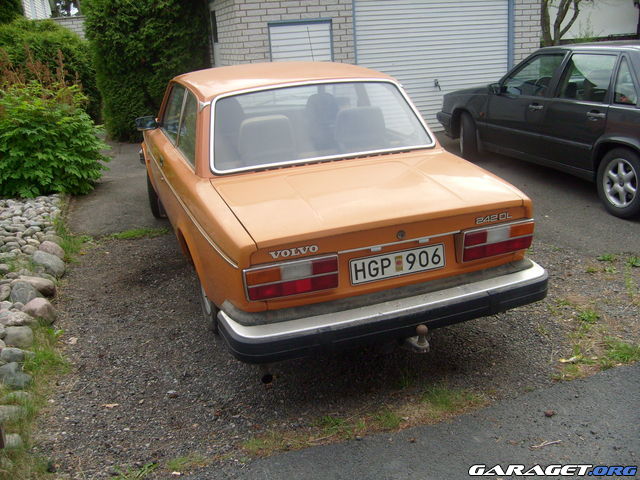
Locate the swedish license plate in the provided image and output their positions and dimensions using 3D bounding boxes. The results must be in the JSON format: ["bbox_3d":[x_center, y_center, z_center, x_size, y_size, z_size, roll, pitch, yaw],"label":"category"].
[{"bbox_3d":[0.373,0.115,3.026,0.480,0.112,0.020,-9,14,-17],"label":"swedish license plate"}]

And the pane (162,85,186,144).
[{"bbox_3d":[-1.121,-0.973,4.928,0.040,0.400,1.000,10,13,-23],"label":"pane"}]

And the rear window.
[{"bbox_3d":[0.001,-0.684,3.783,1.370,0.480,0.070,-9,-18,-17],"label":"rear window"}]

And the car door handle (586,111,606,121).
[{"bbox_3d":[2.395,-1.080,5.625,0.050,0.075,0.235,-8,20,-15],"label":"car door handle"}]

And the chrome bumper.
[{"bbox_3d":[0.375,0.299,3.115,1.670,0.160,0.380,-9,20,-17],"label":"chrome bumper"}]

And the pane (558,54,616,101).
[{"bbox_3d":[2.398,-1.452,5.814,0.040,0.420,0.660,8,15,-20],"label":"pane"}]

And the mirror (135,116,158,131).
[{"bbox_3d":[-1.354,-0.901,5.032,0.155,0.105,0.090,-9,20,-17],"label":"mirror"}]

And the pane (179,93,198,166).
[{"bbox_3d":[-0.832,-0.724,4.158,0.040,0.400,0.850,10,13,-23],"label":"pane"}]

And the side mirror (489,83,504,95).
[{"bbox_3d":[1.889,-1.615,6.923,0.190,0.130,0.120,-8,20,-15],"label":"side mirror"}]

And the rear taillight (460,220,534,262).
[{"bbox_3d":[0.867,-0.003,3.177,0.415,0.150,0.080,-9,20,-17],"label":"rear taillight"}]

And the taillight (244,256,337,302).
[{"bbox_3d":[-0.128,0.161,2.861,0.415,0.150,0.080,-9,20,-17],"label":"taillight"}]

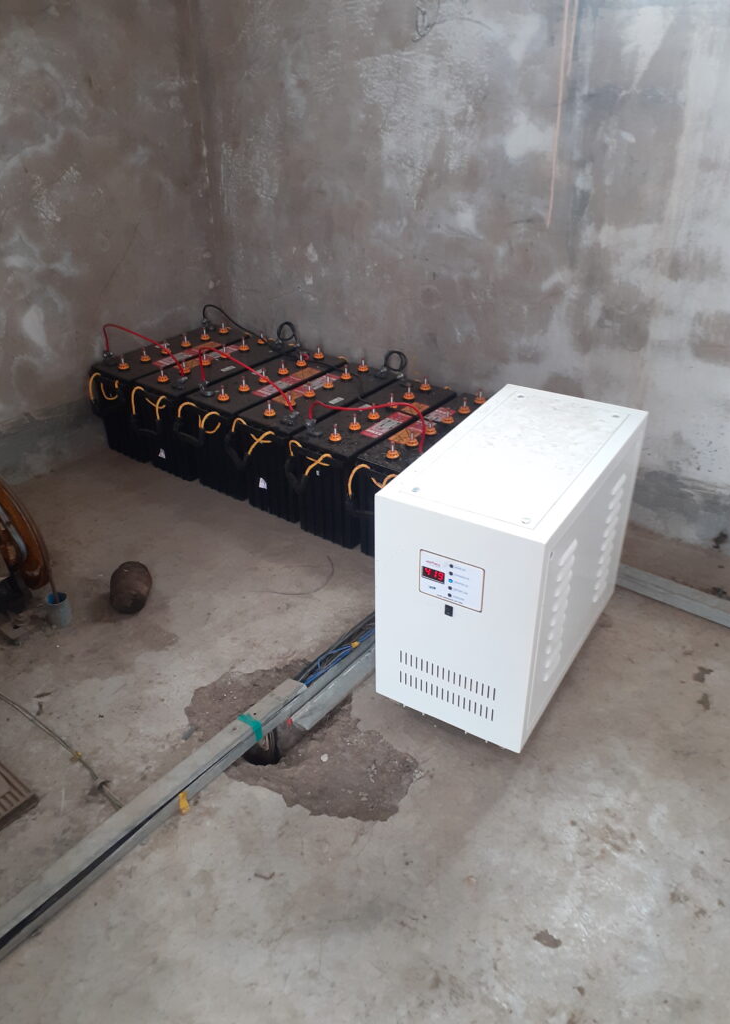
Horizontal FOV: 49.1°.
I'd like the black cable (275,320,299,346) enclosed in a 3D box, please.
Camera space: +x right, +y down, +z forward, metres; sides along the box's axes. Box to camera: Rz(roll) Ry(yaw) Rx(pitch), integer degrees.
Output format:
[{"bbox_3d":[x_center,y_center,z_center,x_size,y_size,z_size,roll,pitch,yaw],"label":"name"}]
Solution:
[{"bbox_3d":[-0.235,-0.541,2.420,0.065,0.062,0.040,21,38,32],"label":"black cable"}]

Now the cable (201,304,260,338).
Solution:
[{"bbox_3d":[-0.432,-0.611,2.555,0.220,0.066,0.045,21,38,32],"label":"cable"}]

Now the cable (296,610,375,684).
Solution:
[{"bbox_3d":[-0.054,0.281,1.644,0.045,0.030,0.260,22,38,33],"label":"cable"}]

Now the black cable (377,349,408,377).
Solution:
[{"bbox_3d":[0.076,-0.414,2.218,0.078,0.057,0.040,21,38,32],"label":"black cable"}]

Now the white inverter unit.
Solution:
[{"bbox_3d":[0.287,0.076,1.544,0.292,0.440,0.543,17,36,27],"label":"white inverter unit"}]

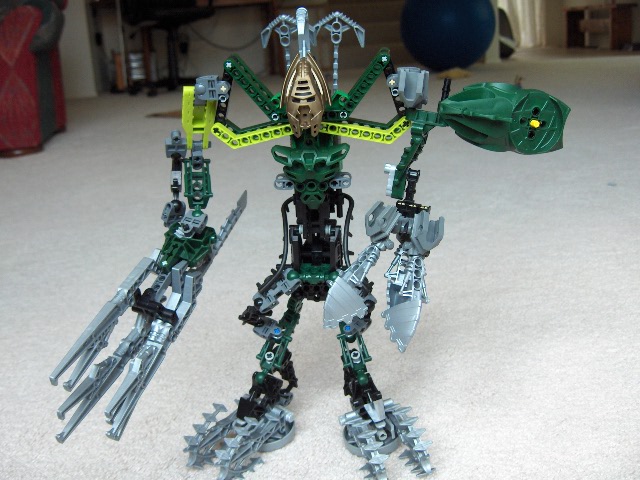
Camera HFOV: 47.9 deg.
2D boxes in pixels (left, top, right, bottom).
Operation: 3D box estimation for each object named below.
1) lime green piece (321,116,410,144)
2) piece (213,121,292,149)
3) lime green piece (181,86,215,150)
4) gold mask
[{"bbox_3d":[0.031,-0.077,0.512,0.066,0.018,0.008,-1,22,4],"label":"lime green piece"},{"bbox_3d":[-0.044,-0.076,0.517,0.066,0.018,0.008,-1,22,4],"label":"piece"},{"bbox_3d":[-0.086,-0.087,0.514,0.024,0.046,0.011,1,29,-2],"label":"lime green piece"},{"bbox_3d":[-0.010,-0.099,0.494,0.035,0.054,0.025,1,19,4],"label":"gold mask"}]

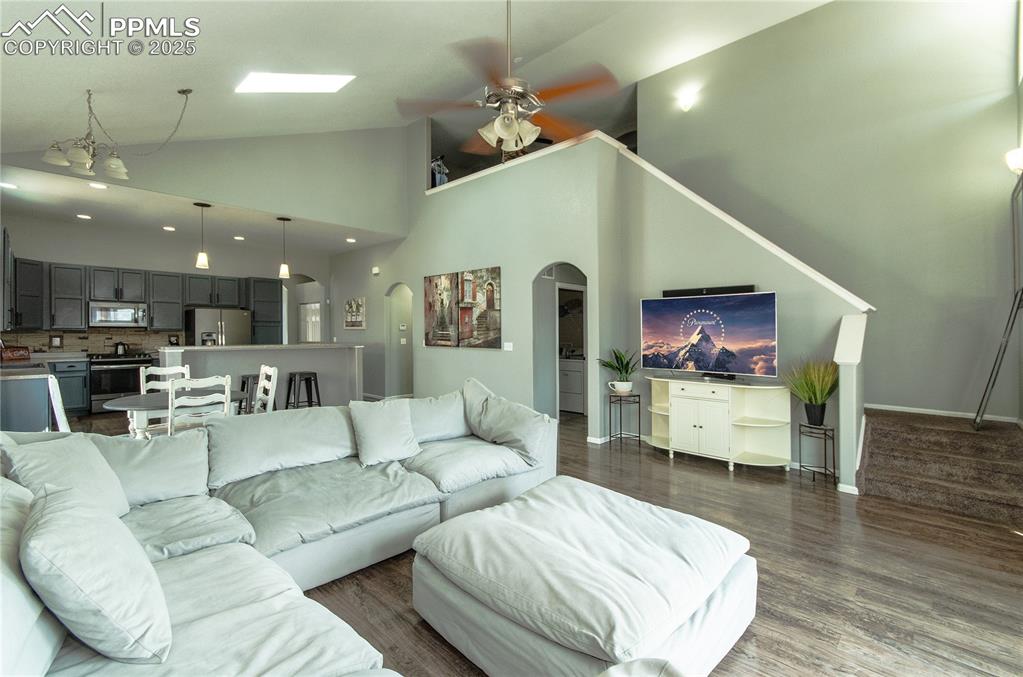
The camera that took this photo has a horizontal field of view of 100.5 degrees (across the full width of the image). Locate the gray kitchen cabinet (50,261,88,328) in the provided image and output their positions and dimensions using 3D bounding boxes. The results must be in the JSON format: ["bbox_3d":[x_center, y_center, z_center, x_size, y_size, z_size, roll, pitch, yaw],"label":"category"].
[{"bbox_3d":[-7.289,-0.671,7.009,0.340,1.060,0.410,1,1,42],"label":"gray kitchen cabinet"}]

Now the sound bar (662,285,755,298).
[{"bbox_3d":[2.028,-0.493,4.421,0.895,0.078,0.090,0,1,42],"label":"sound bar"}]

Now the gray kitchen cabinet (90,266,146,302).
[{"bbox_3d":[-6.857,-0.916,7.405,0.330,0.570,0.745,0,1,42],"label":"gray kitchen cabinet"}]

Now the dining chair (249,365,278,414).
[{"bbox_3d":[-2.428,0.763,3.879,0.450,1.000,0.520,0,1,42],"label":"dining chair"}]

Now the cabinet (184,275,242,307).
[{"bbox_3d":[-5.967,-0.923,8.488,0.340,0.590,0.970,1,1,42],"label":"cabinet"}]

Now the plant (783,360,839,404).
[{"bbox_3d":[2.721,0.400,3.870,0.480,0.410,0.460,1,1,42],"label":"plant"}]

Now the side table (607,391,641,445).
[{"bbox_3d":[1.353,0.977,5.026,0.270,0.600,0.270,1,1,42],"label":"side table"}]

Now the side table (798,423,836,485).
[{"bbox_3d":[2.792,1.039,3.876,0.260,0.500,0.220,1,1,42],"label":"side table"}]

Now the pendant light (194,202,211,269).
[{"bbox_3d":[-4.458,-1.468,6.139,0.190,0.940,0.190,0,1,42],"label":"pendant light"}]

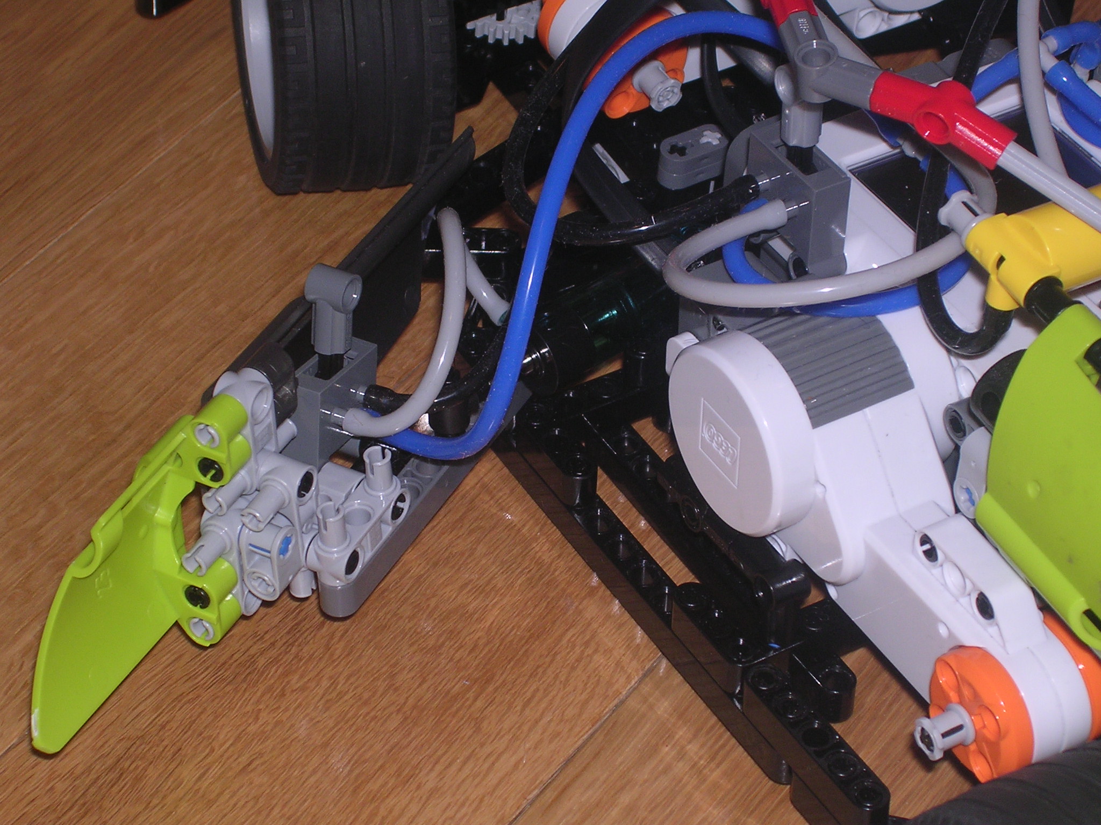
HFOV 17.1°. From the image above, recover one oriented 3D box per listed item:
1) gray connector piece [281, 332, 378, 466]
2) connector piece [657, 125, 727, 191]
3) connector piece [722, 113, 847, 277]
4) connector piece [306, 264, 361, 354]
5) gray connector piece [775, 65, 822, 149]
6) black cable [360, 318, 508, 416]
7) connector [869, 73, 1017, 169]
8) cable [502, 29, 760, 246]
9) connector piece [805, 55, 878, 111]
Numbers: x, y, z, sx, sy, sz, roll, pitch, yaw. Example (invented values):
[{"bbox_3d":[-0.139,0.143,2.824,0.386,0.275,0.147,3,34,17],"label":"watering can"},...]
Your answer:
[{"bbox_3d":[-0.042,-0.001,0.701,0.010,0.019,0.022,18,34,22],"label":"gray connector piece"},{"bbox_3d":[0.029,-0.052,0.743,0.016,0.008,0.008,-21,47,-23],"label":"connector piece"},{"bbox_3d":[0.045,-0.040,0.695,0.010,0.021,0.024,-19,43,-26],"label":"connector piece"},{"bbox_3d":[-0.041,-0.020,0.690,0.008,0.016,0.007,18,34,22],"label":"connector piece"},{"bbox_3d":[0.047,-0.059,0.681,0.008,0.016,0.007,-19,37,-26],"label":"gray connector piece"},{"bbox_3d":[-0.019,-0.008,0.694,0.040,0.008,0.013,-33,53,-32],"label":"black cable"},{"bbox_3d":[0.067,-0.050,0.626,0.024,0.009,0.008,26,56,10],"label":"connector"},{"bbox_3d":[0.005,-0.052,0.701,0.042,0.018,0.073,-19,46,-22],"label":"cable"},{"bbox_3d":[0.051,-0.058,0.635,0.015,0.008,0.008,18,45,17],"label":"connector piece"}]

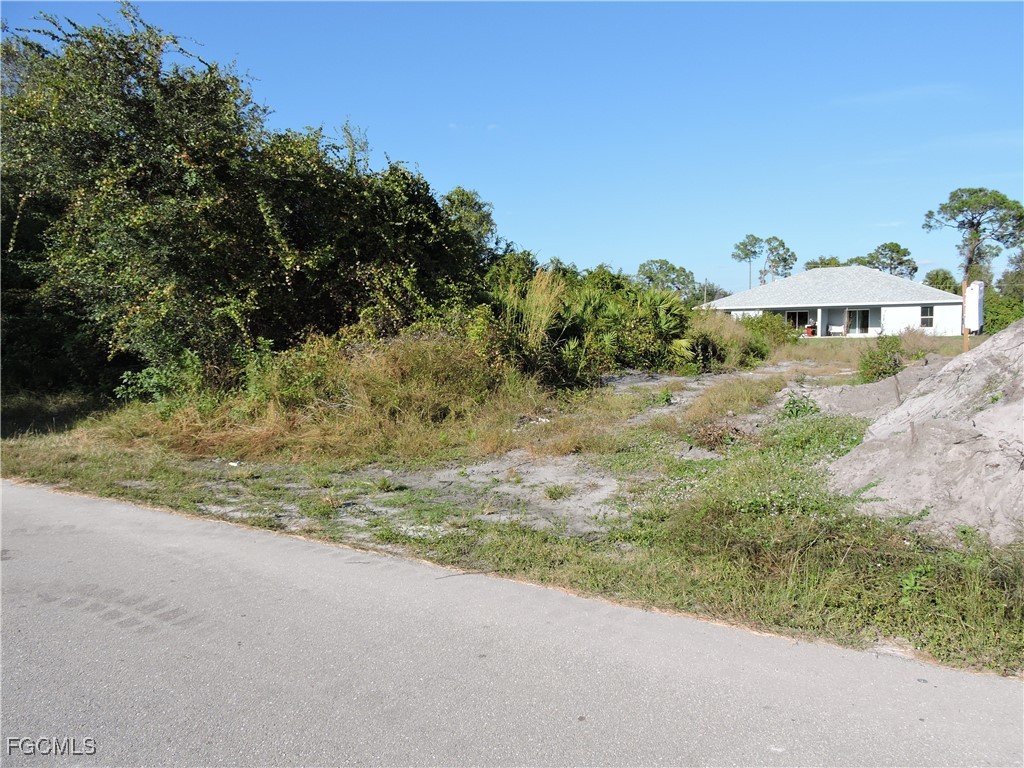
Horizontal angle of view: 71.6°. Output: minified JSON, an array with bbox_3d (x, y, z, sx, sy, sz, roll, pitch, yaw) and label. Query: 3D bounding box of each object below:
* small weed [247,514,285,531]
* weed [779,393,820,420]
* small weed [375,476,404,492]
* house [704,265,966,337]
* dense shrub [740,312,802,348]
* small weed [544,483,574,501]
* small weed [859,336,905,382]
[{"bbox_3d":[-2.048,1.151,5.900,0.300,0.100,0.270,-2,5,-20],"label":"small weed"},{"bbox_3d":[4.859,0.380,12.000,0.674,0.427,0.600,1,5,22],"label":"weed"},{"bbox_3d":[-1.242,1.019,7.200,0.289,0.125,0.250,-1,4,-10],"label":"small weed"},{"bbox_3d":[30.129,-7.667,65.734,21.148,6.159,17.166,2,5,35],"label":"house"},{"bbox_3d":[11.331,-2.250,31.006,2.572,1.722,2.500,1,5,20],"label":"dense shrub"},{"bbox_3d":[0.458,1.037,6.850,0.275,0.134,0.250,0,4,4],"label":"small weed"},{"bbox_3d":[9.159,-0.632,17.600,1.083,1.159,1.000,2,5,27],"label":"small weed"}]

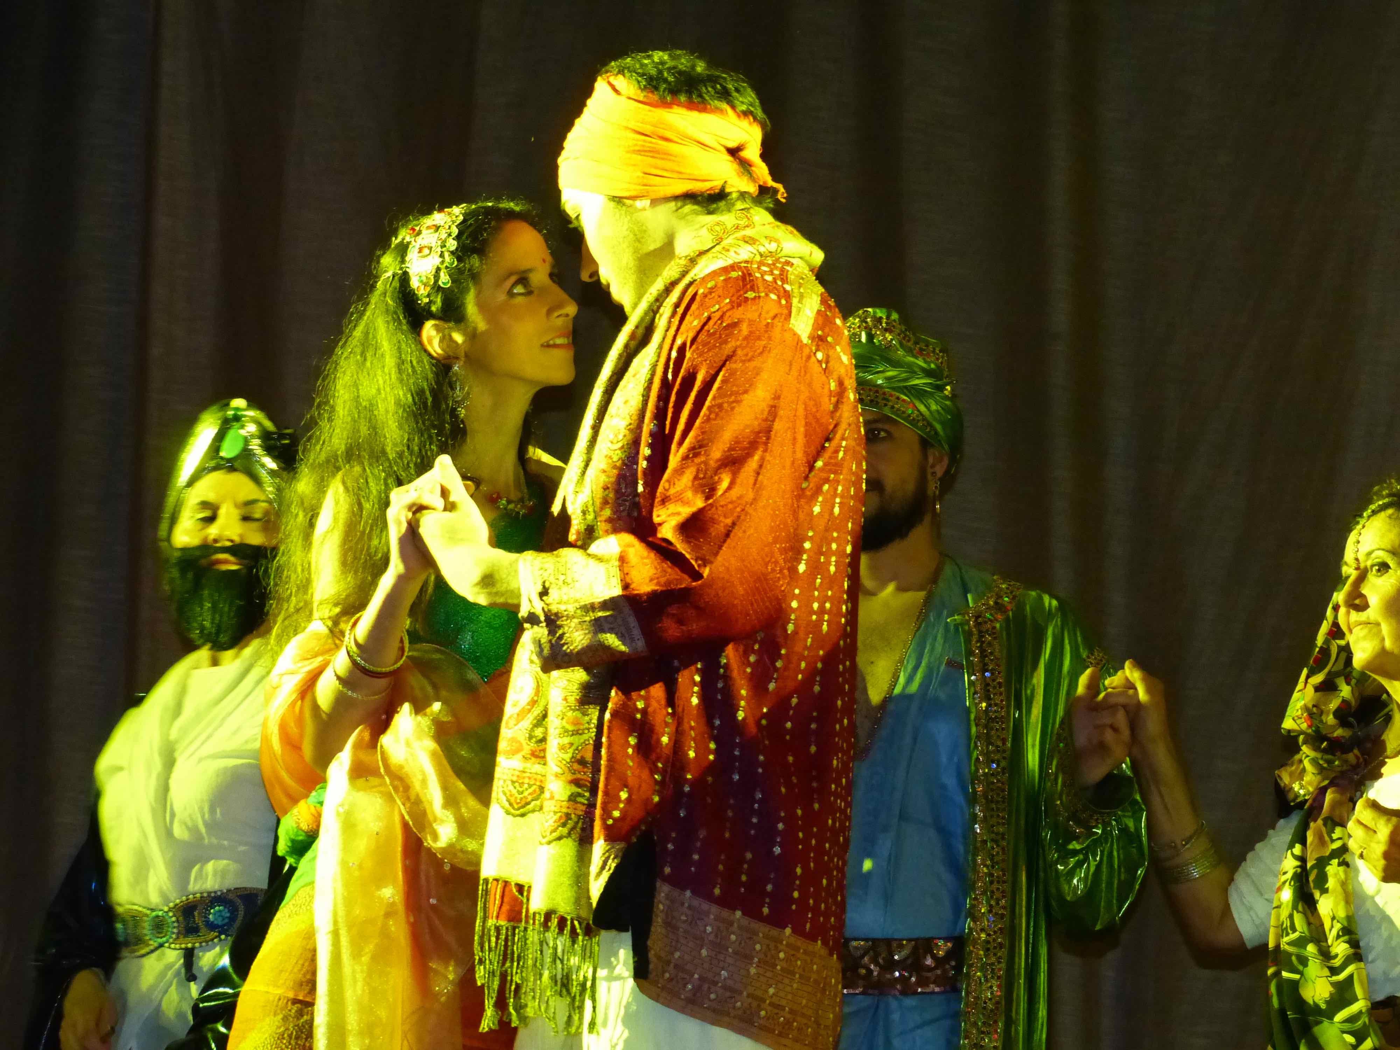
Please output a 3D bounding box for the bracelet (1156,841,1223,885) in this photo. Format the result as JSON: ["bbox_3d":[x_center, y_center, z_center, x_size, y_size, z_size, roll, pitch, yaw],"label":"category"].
[{"bbox_3d":[0.571,0.392,5.700,0.071,0.025,0.071,-17,17,0],"label":"bracelet"}]

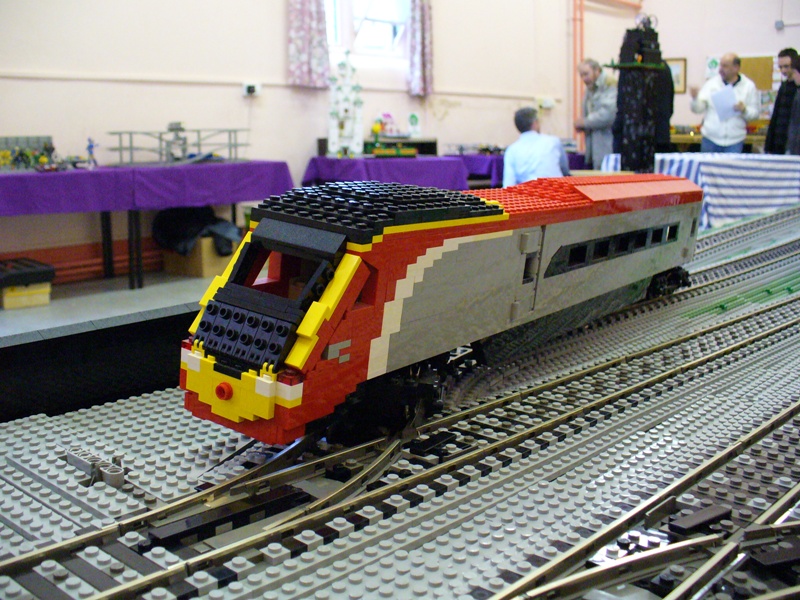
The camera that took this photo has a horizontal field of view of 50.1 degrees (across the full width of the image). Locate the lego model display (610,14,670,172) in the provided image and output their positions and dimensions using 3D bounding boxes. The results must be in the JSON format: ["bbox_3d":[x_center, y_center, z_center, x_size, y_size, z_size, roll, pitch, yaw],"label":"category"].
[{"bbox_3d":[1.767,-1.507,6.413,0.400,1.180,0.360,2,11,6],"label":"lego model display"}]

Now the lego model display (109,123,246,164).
[{"bbox_3d":[-1.423,-1.019,5.570,0.930,0.260,0.200,-9,15,-42],"label":"lego model display"}]

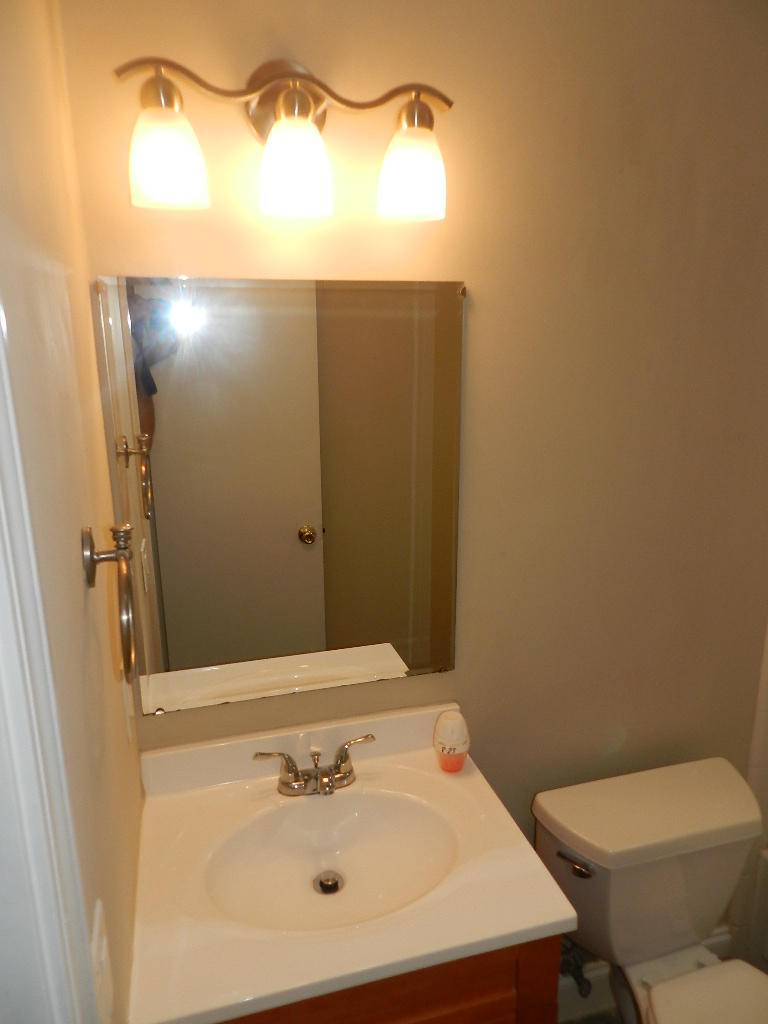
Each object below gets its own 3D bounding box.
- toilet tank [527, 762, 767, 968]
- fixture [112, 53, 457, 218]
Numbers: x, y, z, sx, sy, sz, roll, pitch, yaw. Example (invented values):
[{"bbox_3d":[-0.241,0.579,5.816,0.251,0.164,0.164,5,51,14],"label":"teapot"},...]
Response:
[{"bbox_3d":[0.605,0.804,1.531,0.505,0.333,0.212,-4,15,-15],"label":"toilet tank"},{"bbox_3d":[-0.134,-0.566,1.008,0.485,0.231,0.158,-4,15,-15],"label":"fixture"}]

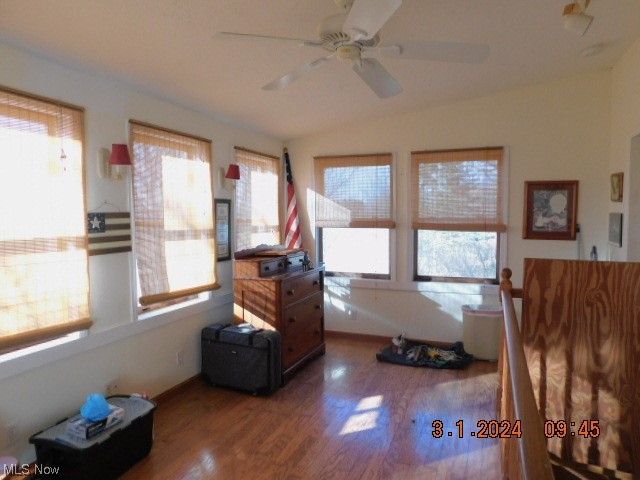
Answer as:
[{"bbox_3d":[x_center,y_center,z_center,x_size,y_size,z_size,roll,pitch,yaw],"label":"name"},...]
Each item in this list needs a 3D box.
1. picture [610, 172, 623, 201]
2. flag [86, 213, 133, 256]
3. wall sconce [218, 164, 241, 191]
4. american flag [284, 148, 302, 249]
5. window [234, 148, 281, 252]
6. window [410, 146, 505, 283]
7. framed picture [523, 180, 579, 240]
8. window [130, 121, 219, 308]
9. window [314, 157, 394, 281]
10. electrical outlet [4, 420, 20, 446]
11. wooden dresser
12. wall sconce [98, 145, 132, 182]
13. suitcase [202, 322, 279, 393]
[{"bbox_3d":[2.467,-0.434,3.534,0.025,0.234,0.377,1,4,24],"label":"picture"},{"bbox_3d":[-1.428,-0.042,2.915,0.021,0.281,0.358,1,4,24],"label":"flag"},{"bbox_3d":[-0.830,-0.572,3.920,0.200,0.235,0.140,1,3,23],"label":"wall sconce"},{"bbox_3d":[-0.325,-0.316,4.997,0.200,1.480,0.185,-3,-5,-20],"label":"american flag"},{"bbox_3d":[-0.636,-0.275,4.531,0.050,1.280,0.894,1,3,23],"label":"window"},{"bbox_3d":[1.382,-0.240,4.332,0.960,1.370,0.100,1,3,23],"label":"window"},{"bbox_3d":[2.162,-0.274,3.986,0.445,0.545,0.030,1,3,23],"label":"framed picture"},{"bbox_3d":[-1.129,-0.202,3.484,0.086,1.350,0.932,1,4,24],"label":"window"},{"bbox_3d":[0.369,-0.263,4.924,0.962,1.413,0.089,1,4,24],"label":"window"},{"bbox_3d":[-1.662,1.049,2.303,0.012,0.115,0.072,1,3,23],"label":"electrical outlet"},{"bbox_3d":[-0.363,0.699,4.175,0.503,1.088,0.937,1,4,24],"label":"wooden dresser"},{"bbox_3d":[-1.345,-0.506,2.816,0.229,0.231,0.139,1,4,24],"label":"wall sconce"},{"bbox_3d":[-0.664,0.994,3.595,0.650,0.460,0.240,1,3,27],"label":"suitcase"}]

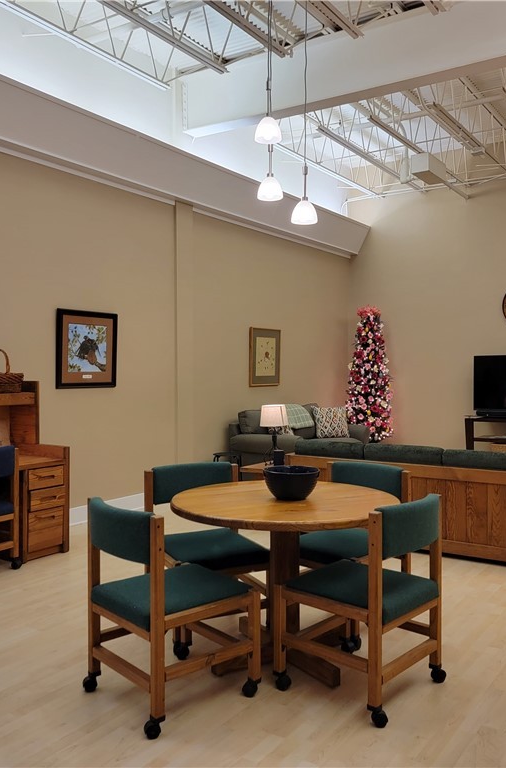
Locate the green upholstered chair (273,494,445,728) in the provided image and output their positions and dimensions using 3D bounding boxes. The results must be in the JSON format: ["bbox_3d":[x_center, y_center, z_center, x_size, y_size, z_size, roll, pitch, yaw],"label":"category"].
[{"bbox_3d":[0.445,0.874,3.011,0.520,0.810,0.525,1,2,40],"label":"green upholstered chair"}]

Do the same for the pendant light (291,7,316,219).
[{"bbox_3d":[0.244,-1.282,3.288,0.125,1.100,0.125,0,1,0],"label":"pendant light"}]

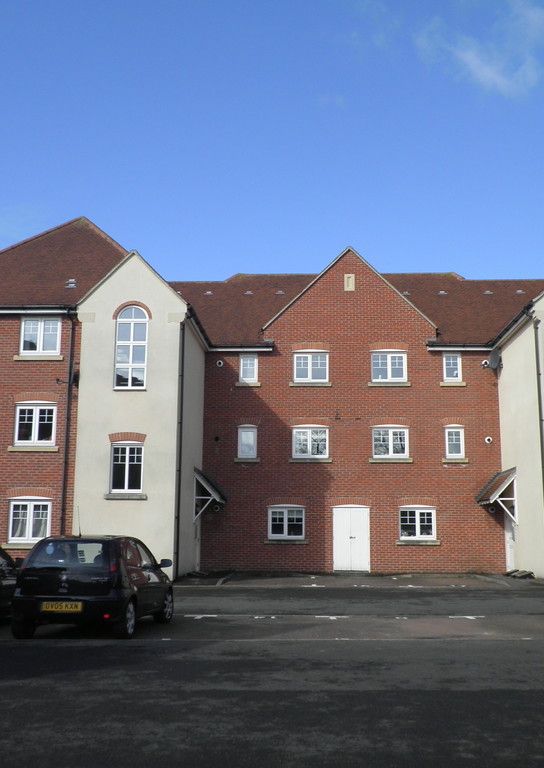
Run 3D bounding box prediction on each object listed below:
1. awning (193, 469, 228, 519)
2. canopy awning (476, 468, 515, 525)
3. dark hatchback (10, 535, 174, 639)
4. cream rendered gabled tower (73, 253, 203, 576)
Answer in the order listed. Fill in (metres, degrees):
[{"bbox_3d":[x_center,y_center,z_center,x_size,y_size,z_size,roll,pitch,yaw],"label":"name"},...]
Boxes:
[{"bbox_3d":[-1.832,3.535,25.204,0.930,1.720,2.150,0,-10,3],"label":"awning"},{"bbox_3d":[6.964,3.530,24.909,0.870,1.750,2.050,0,-10,3],"label":"canopy awning"},{"bbox_3d":[-2.633,3.095,12.541,1.690,1.450,3.839,0,-11,5],"label":"dark hatchback"},{"bbox_3d":[-3.857,1.087,24.184,3.080,9.190,4.600,0,-10,3],"label":"cream rendered gabled tower"}]

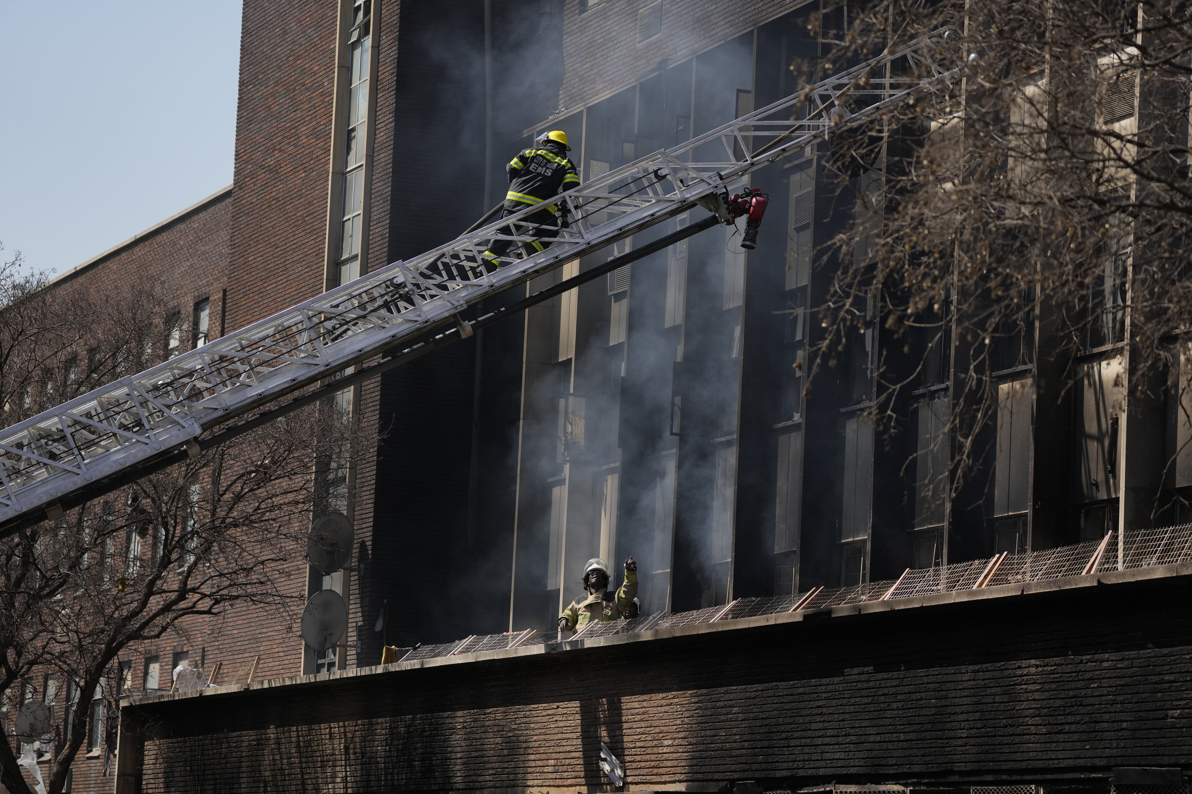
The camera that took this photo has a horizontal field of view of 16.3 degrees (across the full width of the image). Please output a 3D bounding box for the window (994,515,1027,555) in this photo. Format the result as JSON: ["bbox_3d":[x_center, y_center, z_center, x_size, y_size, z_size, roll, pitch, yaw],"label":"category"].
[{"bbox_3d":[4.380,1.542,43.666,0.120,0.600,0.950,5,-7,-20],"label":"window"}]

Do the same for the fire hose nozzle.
[{"bbox_3d":[1.546,-1.813,42.500,0.400,0.600,0.350,11,-12,-10],"label":"fire hose nozzle"}]

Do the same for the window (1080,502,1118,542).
[{"bbox_3d":[4.935,1.351,40.647,0.080,0.650,0.850,5,-8,-20],"label":"window"}]

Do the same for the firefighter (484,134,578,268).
[{"bbox_3d":[-0.646,-1.917,40.500,0.920,1.420,0.650,2,-7,7],"label":"firefighter"}]

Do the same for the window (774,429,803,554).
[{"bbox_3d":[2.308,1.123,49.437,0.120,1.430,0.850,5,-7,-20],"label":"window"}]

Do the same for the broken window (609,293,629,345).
[{"bbox_3d":[0.309,-1.010,53.909,0.070,0.680,0.680,5,-8,-20],"label":"broken window"}]

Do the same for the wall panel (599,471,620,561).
[{"bbox_3d":[0.218,1.627,53.488,0.060,1.300,0.720,5,-8,-20],"label":"wall panel"}]

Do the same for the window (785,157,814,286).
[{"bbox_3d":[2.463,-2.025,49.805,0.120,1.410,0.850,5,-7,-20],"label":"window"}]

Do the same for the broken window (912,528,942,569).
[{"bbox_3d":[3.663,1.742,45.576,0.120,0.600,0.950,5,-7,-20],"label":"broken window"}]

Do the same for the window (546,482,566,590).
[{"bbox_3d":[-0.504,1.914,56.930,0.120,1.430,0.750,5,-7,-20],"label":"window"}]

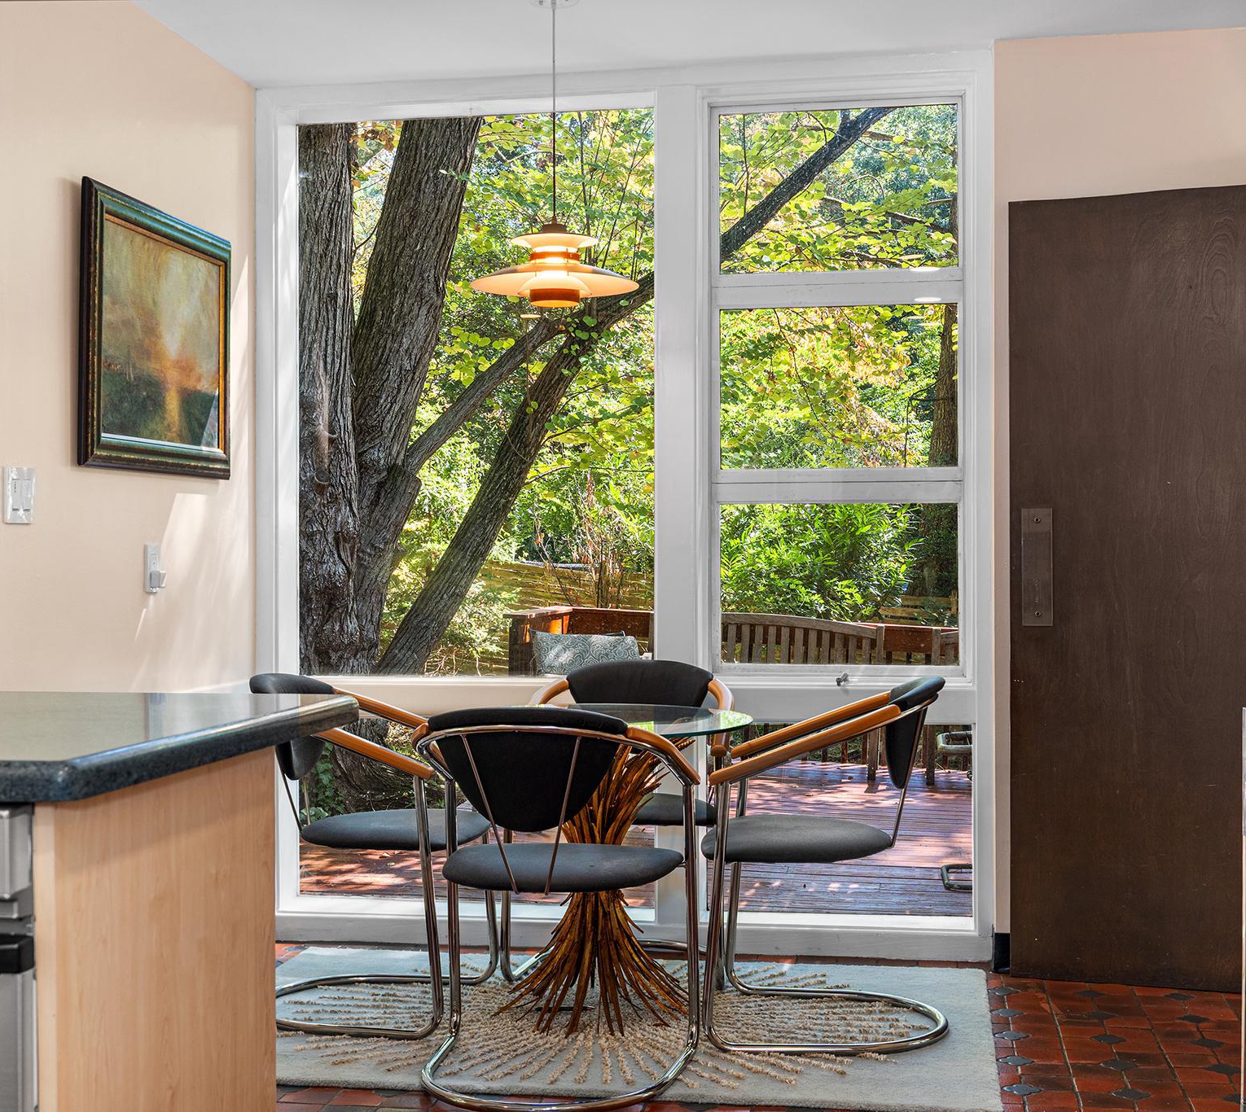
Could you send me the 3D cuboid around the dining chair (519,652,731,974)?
[{"bbox_3d":[0.017,0.678,4.617,0.575,0.803,0.570,0,0,10],"label":"dining chair"}]

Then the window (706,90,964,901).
[{"bbox_3d":[0.585,-0.133,4.851,0.711,2.246,0.080,0,0,10],"label":"window"}]

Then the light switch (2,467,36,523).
[{"bbox_3d":[-1.275,-0.128,3.736,0.013,0.116,0.120,0,0,10],"label":"light switch"}]

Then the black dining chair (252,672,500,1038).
[{"bbox_3d":[-0.602,0.680,4.214,0.580,0.800,0.575,0,0,10],"label":"black dining chair"}]

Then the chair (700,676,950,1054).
[{"bbox_3d":[0.466,0.678,4.057,0.575,0.803,0.575,0,0,7],"label":"chair"}]

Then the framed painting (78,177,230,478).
[{"bbox_3d":[-1.145,-0.531,4.389,0.045,0.653,0.768,0,0,10],"label":"framed painting"}]

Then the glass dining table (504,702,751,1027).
[{"bbox_3d":[-0.070,0.733,4.196,0.820,0.697,0.820,0,0,10],"label":"glass dining table"}]

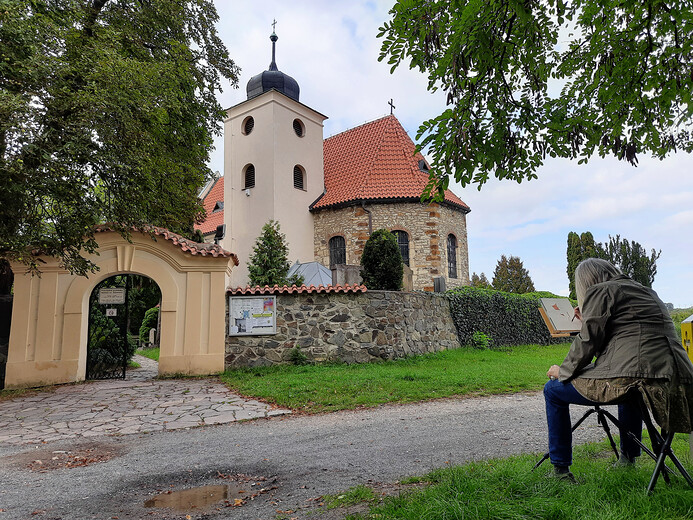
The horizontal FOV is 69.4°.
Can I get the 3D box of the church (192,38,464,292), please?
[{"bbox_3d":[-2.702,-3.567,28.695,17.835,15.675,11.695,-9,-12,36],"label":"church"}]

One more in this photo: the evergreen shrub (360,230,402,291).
[{"bbox_3d":[0.992,0.377,13.389,1.130,2.503,1.130,-2,-10,0],"label":"evergreen shrub"}]

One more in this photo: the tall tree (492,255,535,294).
[{"bbox_3d":[12.768,2.341,37.528,3.100,5.600,3.000,-2,-10,0],"label":"tall tree"}]

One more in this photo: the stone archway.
[{"bbox_3d":[-4.913,0.876,11.145,4.764,3.501,0.850,0,-10,-10],"label":"stone archway"}]

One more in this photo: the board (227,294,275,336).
[{"bbox_3d":[-2.148,1.268,11.441,1.050,0.890,0.090,0,-10,-10],"label":"board"}]

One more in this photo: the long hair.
[{"bbox_3d":[1.284,0.125,2.550,0.210,0.270,0.230,2,-10,-22],"label":"long hair"}]

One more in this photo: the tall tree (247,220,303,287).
[{"bbox_3d":[-2.122,0.345,14.048,1.450,2.992,1.400,-2,-10,0],"label":"tall tree"}]

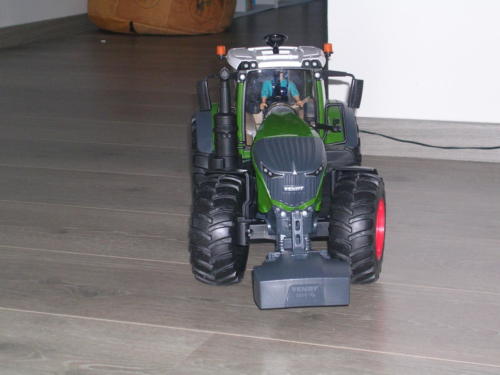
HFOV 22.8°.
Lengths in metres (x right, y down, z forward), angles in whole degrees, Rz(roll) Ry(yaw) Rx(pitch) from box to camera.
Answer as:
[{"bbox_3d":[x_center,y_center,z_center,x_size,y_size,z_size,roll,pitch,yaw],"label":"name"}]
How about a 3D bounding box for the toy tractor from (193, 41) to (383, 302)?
[{"bbox_3d":[0.033,-0.035,1.260,0.196,0.226,0.420,-2,13,-3],"label":"toy tractor"}]

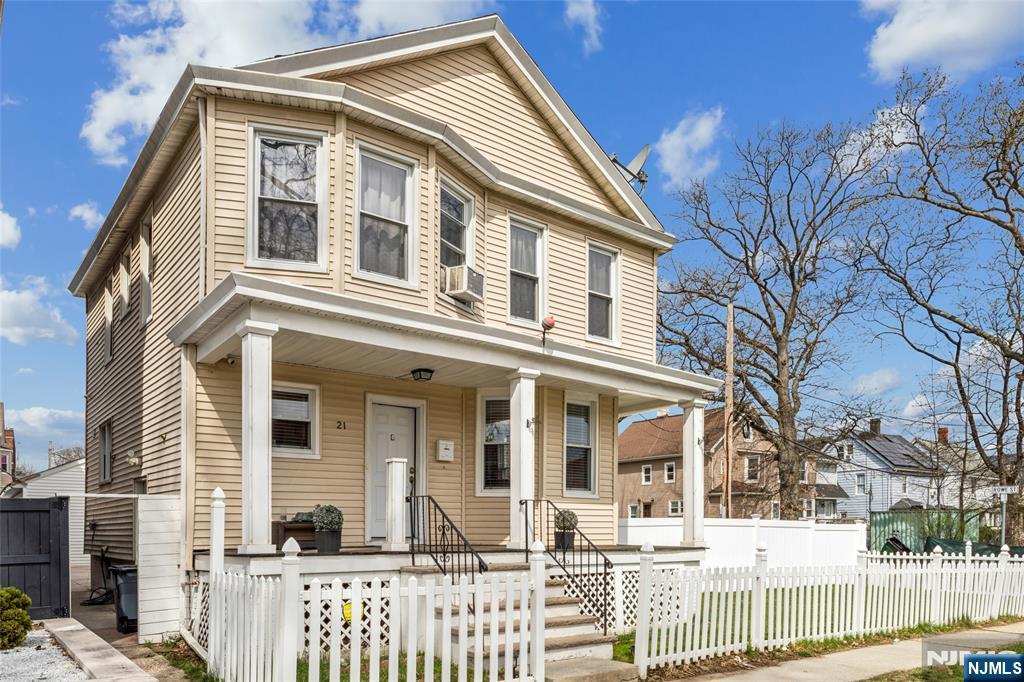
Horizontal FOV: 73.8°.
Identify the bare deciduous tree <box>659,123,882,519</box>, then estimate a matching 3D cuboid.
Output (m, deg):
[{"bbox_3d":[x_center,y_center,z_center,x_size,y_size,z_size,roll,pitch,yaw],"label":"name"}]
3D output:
[{"bbox_3d":[10.566,0.185,28.000,9.200,17.500,8.800,4,-12,-17],"label":"bare deciduous tree"}]

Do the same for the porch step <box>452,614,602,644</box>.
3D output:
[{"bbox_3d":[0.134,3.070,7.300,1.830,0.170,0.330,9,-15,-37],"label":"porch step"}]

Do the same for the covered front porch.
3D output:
[{"bbox_3d":[-0.479,1.550,9.750,7.700,3.000,2.450,9,-15,-37],"label":"covered front porch"}]

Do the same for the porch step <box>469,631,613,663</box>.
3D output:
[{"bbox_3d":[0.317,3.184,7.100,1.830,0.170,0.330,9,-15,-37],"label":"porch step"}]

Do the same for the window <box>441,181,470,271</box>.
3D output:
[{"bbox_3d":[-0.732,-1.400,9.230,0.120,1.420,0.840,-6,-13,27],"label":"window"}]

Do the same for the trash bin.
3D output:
[{"bbox_3d":[-5.409,3.674,9.700,0.570,0.960,0.630,9,-15,-38],"label":"trash bin"}]

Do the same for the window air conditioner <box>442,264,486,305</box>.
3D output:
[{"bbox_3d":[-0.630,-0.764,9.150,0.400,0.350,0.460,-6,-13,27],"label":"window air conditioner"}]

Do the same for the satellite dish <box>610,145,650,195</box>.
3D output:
[{"bbox_3d":[2.049,-2.957,11.800,0.620,0.780,0.560,4,-12,-18],"label":"satellite dish"}]

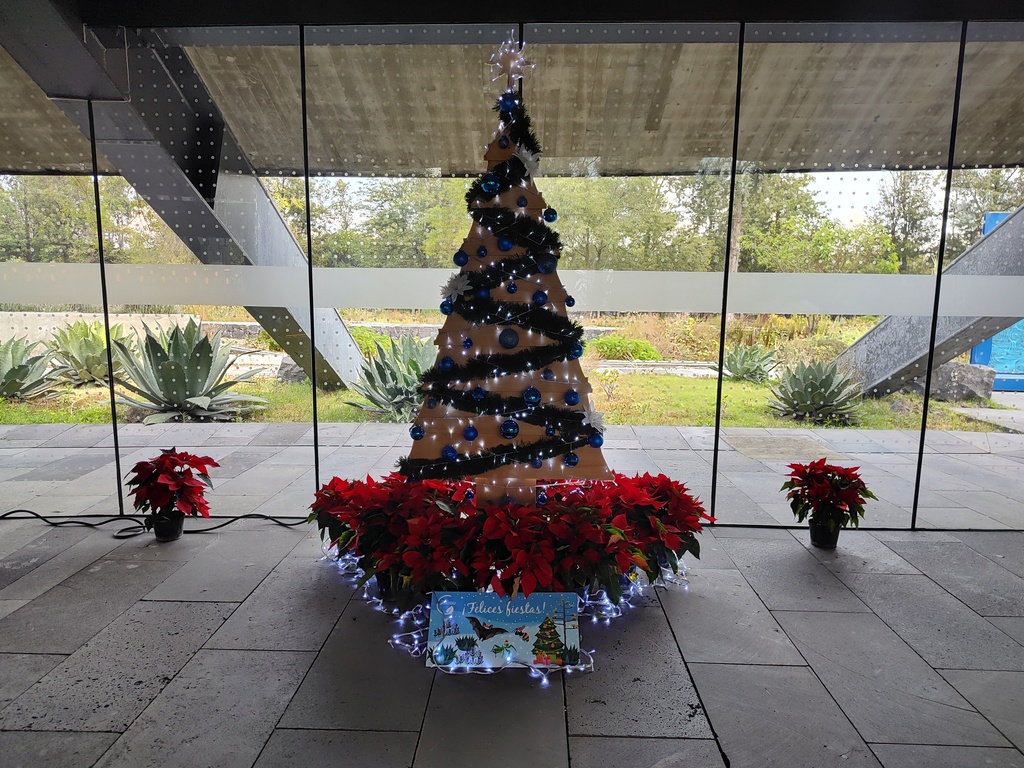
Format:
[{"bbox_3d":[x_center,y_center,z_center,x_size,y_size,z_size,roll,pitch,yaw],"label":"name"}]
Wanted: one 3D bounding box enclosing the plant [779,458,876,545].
[{"bbox_3d":[1.799,0.677,3.840,0.513,0.489,0.484,1,8,2],"label":"plant"}]

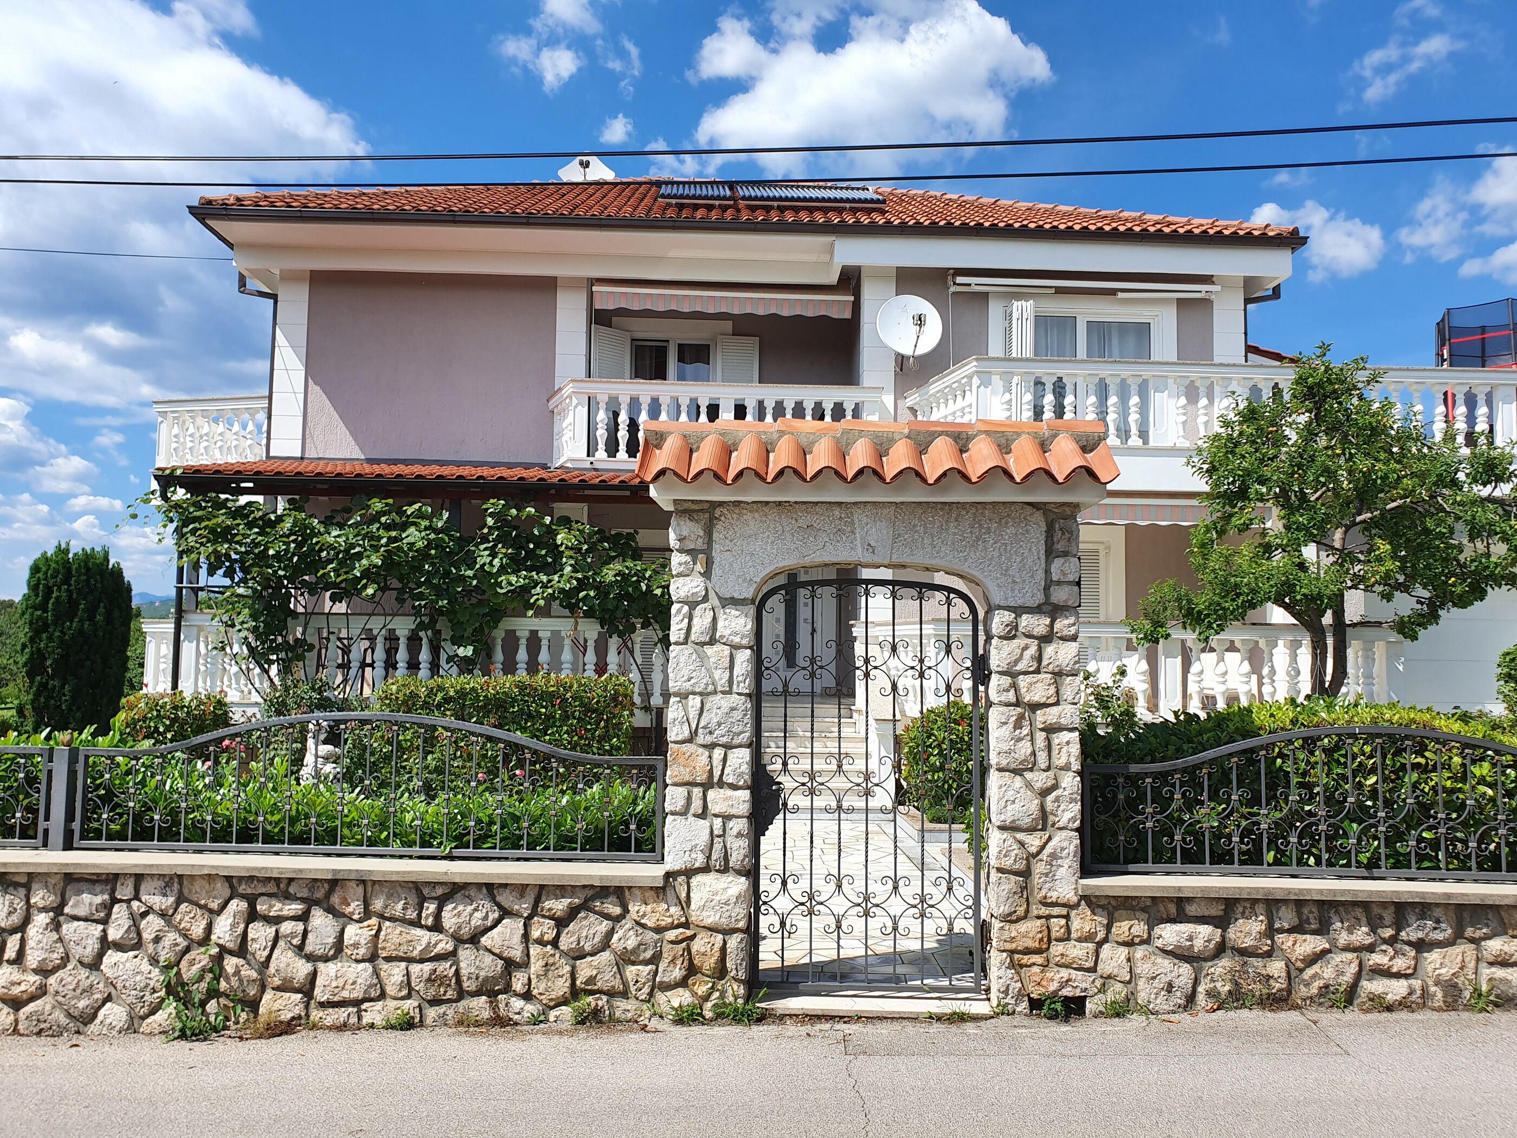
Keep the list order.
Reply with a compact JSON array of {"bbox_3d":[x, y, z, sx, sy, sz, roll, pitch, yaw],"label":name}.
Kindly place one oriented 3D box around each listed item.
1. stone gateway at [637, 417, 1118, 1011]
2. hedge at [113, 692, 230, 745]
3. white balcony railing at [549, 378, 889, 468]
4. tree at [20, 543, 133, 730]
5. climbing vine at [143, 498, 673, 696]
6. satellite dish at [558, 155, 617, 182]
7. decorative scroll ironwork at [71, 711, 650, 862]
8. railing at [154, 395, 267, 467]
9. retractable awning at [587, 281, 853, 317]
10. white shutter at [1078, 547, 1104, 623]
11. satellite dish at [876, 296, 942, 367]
[{"bbox_3d":[0.549,0.682,5.645,2.280,2.880,0.850,1,-4,2],"label":"stone gateway"},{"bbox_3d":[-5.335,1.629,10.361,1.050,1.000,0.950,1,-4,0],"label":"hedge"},{"bbox_3d":[-0.584,-1.650,14.070,4.200,1.040,1.300,1,-4,-2],"label":"white balcony railing"},{"bbox_3d":[-9.122,1.203,15.081,1.450,3.060,1.450,1,-4,0],"label":"tree"},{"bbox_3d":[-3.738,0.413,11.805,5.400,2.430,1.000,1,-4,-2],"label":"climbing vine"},{"bbox_3d":[-2.766,-6.303,18.142,0.930,0.800,0.550,1,-4,-5],"label":"satellite dish"},{"bbox_3d":[-1.957,1.074,5.601,2.900,0.710,0.060,1,-4,2],"label":"decorative scroll ironwork"},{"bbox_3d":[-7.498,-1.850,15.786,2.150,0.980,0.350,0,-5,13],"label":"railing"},{"bbox_3d":[-0.459,-3.601,15.276,3.450,0.500,0.600,1,-4,-2],"label":"retractable awning"},{"bbox_3d":[4.105,0.699,14.622,0.600,2.000,0.060,1,-4,-2],"label":"white shutter"},{"bbox_3d":[1.890,-2.943,13.973,0.830,0.930,0.600,1,-4,-6],"label":"satellite dish"}]

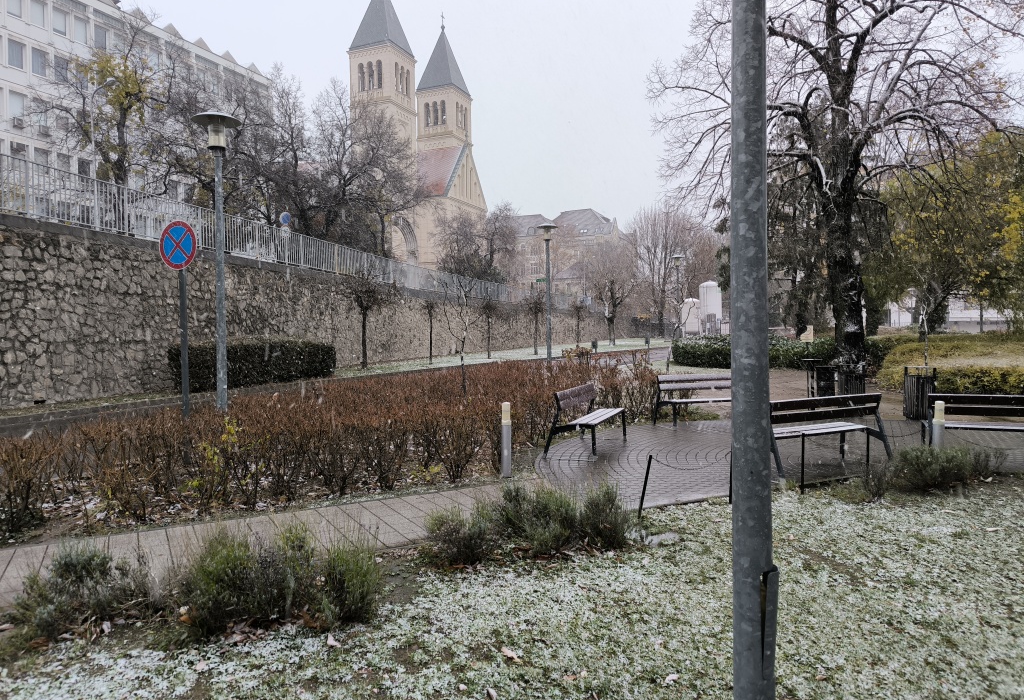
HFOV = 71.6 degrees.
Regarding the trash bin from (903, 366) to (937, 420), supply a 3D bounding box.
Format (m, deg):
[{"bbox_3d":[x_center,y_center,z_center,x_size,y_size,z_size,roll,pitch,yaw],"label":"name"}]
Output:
[{"bbox_3d":[7.524,0.806,13.100,0.510,0.980,0.500,0,1,30],"label":"trash bin"}]

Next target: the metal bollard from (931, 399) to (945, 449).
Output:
[{"bbox_3d":[4.410,0.927,7.350,0.110,0.820,0.110,0,1,24],"label":"metal bollard"}]

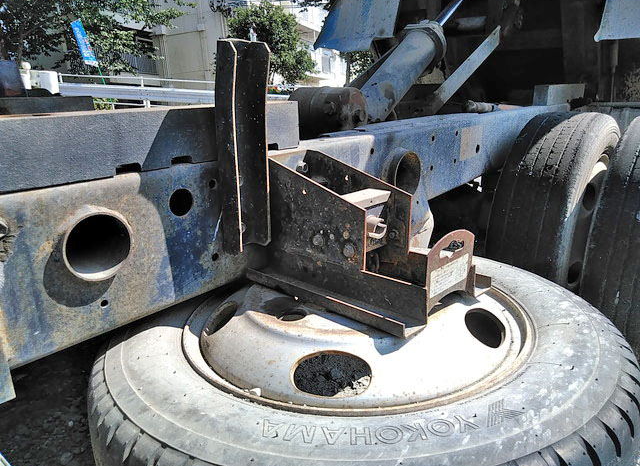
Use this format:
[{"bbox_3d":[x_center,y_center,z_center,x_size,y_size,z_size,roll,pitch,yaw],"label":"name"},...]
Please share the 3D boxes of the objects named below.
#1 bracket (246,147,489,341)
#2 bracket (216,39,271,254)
[{"bbox_3d":[0.065,-0.010,0.697,0.278,0.169,0.203,15,22,36],"label":"bracket"},{"bbox_3d":[-0.096,-0.104,0.647,0.034,0.271,0.057,15,22,36],"label":"bracket"}]

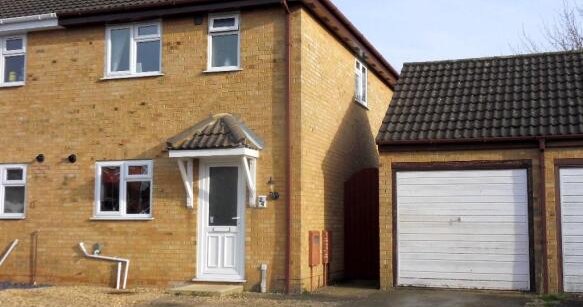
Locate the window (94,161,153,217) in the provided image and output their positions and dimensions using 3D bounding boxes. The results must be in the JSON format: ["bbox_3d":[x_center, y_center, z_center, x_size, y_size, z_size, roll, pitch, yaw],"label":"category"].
[{"bbox_3d":[-2.991,0.654,13.561,1.216,1.055,0.100,-2,-7,19],"label":"window"}]

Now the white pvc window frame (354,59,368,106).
[{"bbox_3d":[1.548,-1.540,16.890,0.100,1.005,1.200,-2,-7,19],"label":"white pvc window frame"}]

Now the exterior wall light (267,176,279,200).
[{"bbox_3d":[-0.300,0.572,12.462,0.160,0.371,0.240,-2,-7,19],"label":"exterior wall light"}]

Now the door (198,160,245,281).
[{"bbox_3d":[-1.178,1.124,12.884,0.899,2.070,0.100,-2,-7,19],"label":"door"}]

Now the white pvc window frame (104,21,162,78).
[{"bbox_3d":[-2.868,-1.891,13.802,1.216,1.031,0.100,-2,-7,19],"label":"white pvc window frame"}]

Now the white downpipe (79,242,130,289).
[{"bbox_3d":[-3.321,1.981,13.399,1.024,0.792,0.140,-2,-7,19],"label":"white downpipe"}]

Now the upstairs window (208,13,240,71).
[{"bbox_3d":[-1.163,-1.950,13.222,0.644,1.038,0.100,-2,-7,19],"label":"upstairs window"}]

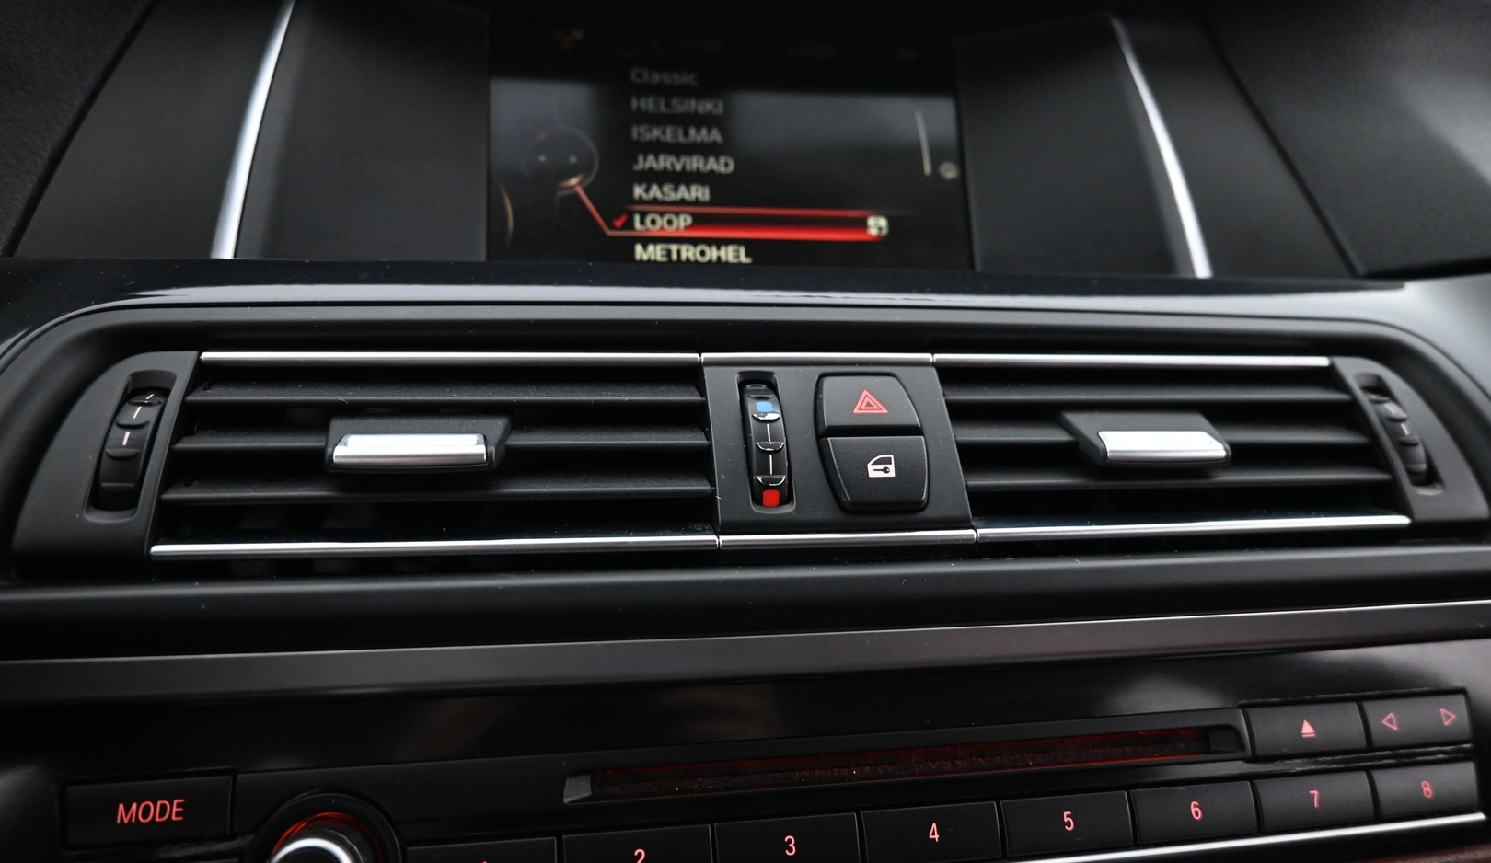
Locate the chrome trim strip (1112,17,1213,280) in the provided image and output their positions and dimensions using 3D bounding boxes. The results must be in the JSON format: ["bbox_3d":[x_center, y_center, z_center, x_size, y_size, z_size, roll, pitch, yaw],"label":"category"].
[{"bbox_3d":[0.135,-0.094,0.327,0.006,0.099,0.010,-7,-16,-12],"label":"chrome trim strip"}]

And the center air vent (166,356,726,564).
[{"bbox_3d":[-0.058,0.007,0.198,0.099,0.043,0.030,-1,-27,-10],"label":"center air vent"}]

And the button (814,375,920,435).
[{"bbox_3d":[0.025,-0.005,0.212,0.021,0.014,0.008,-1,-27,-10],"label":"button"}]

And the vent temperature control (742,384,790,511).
[{"bbox_3d":[0.004,0.004,0.204,0.008,0.028,0.010,-1,-27,-10],"label":"vent temperature control"}]

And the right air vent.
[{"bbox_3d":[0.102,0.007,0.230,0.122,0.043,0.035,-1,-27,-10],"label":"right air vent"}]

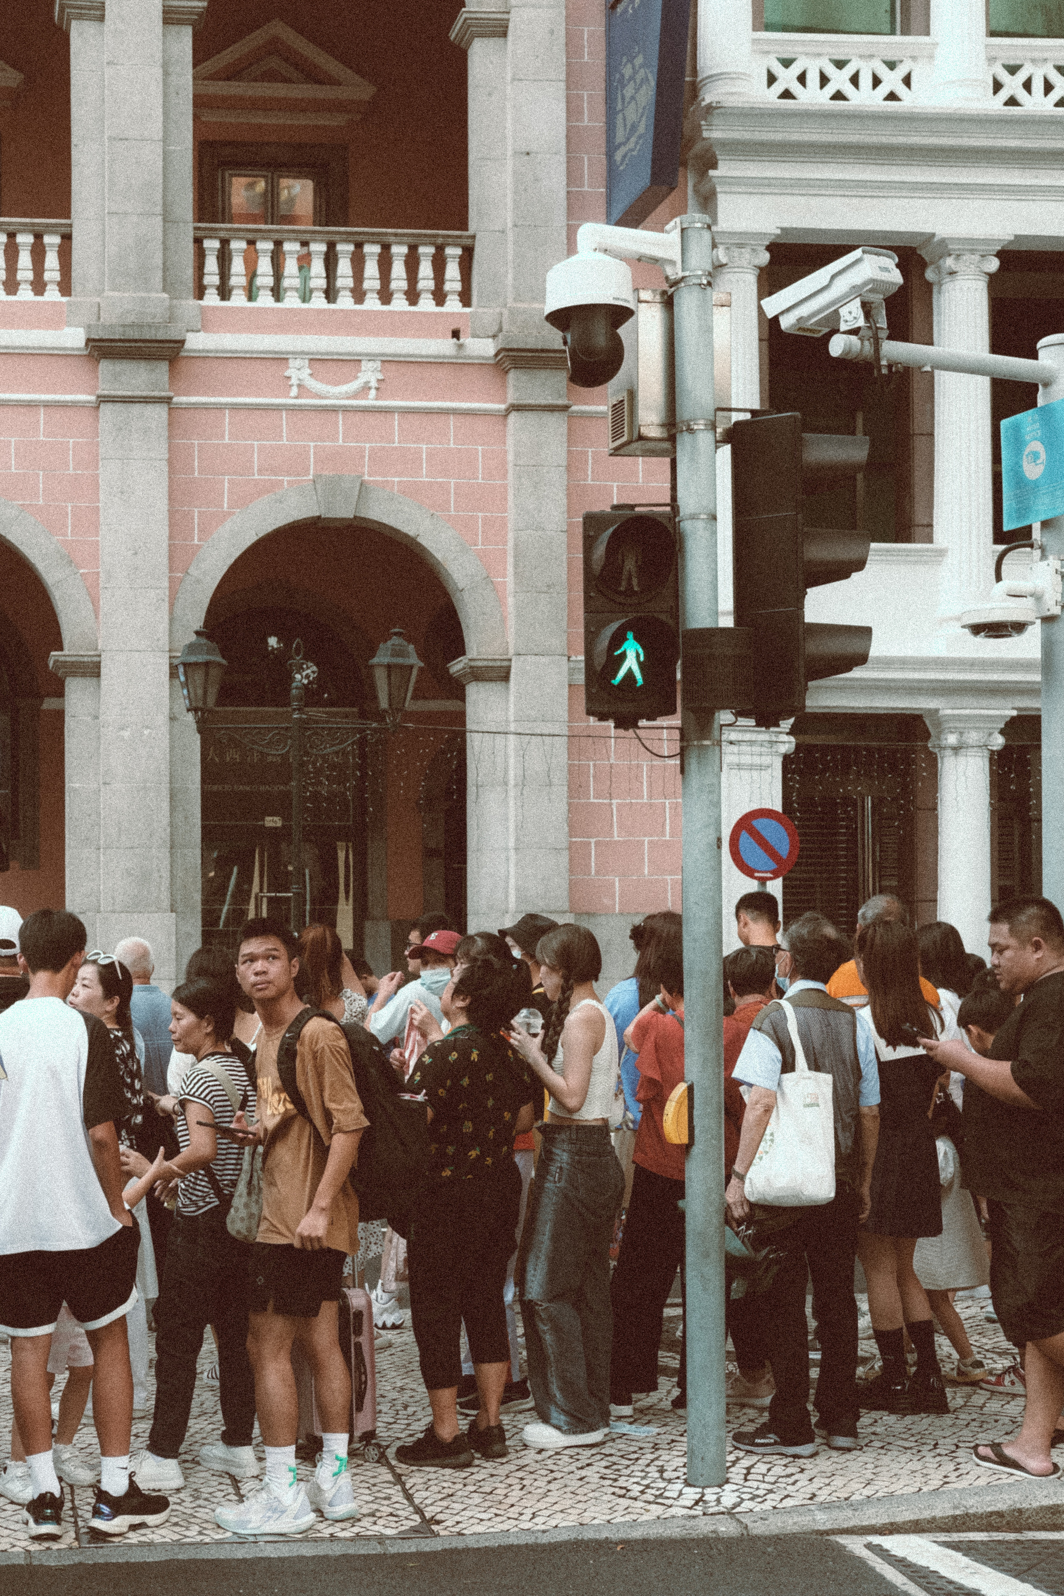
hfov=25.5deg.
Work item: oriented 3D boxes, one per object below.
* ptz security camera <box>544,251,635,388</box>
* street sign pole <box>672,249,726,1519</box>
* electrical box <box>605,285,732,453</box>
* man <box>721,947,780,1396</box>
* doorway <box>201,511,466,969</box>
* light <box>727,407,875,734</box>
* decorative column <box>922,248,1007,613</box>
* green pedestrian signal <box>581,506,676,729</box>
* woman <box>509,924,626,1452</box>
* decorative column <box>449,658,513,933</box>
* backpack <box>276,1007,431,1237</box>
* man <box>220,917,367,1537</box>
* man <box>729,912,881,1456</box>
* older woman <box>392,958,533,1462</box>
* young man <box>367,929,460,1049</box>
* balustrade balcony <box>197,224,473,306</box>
[{"bbox_3d":[0.167,-1.394,6.850,0.266,0.400,0.266,0,-3,6],"label":"ptz security camera"},{"bbox_3d":[0.503,0.153,6.970,0.115,3.780,0.115,0,-3,-6],"label":"street sign pole"},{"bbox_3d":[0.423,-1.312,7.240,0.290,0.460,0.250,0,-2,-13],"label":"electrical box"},{"bbox_3d":[0.744,1.309,8.150,0.470,1.590,0.360,1,-2,-30],"label":"man"},{"bbox_3d":[-1.773,0.262,21.000,2.420,5.500,0.500,0,-3,-6],"label":"doorway"},{"bbox_3d":[0.793,-0.674,6.920,0.420,0.920,0.290,0,-3,6],"label":"light"},{"bbox_3d":[4.549,-3.861,24.700,0.800,3.920,0.800,0,-2,-6],"label":"decorative column"},{"bbox_3d":[0.292,-0.528,6.880,0.265,0.620,0.300,0,-2,-10],"label":"green pedestrian signal"},{"bbox_3d":[0.119,1.232,7.500,0.380,1.650,0.420,0,-3,-5],"label":"woman"},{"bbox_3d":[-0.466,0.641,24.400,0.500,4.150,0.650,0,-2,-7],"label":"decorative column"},{"bbox_3d":[-0.487,0.919,6.650,0.370,0.600,0.330,1,-2,-28],"label":"backpack"},{"bbox_3d":[-0.669,1.195,6.670,0.340,1.700,0.470,2,-3,-41],"label":"man"},{"bbox_3d":[0.872,1.224,7.500,0.490,1.700,0.350,1,-3,-22],"label":"man"},{"bbox_3d":[-0.204,1.295,7.380,0.450,1.580,0.380,2,-3,-45],"label":"older woman"},{"bbox_3d":[-0.388,1.303,8.600,0.580,1.650,0.450,-1,-2,30],"label":"young man"},{"bbox_3d":[-1.781,-4.765,21.100,2.500,0.720,0.250,0,-3,-6],"label":"balustrade balcony"}]

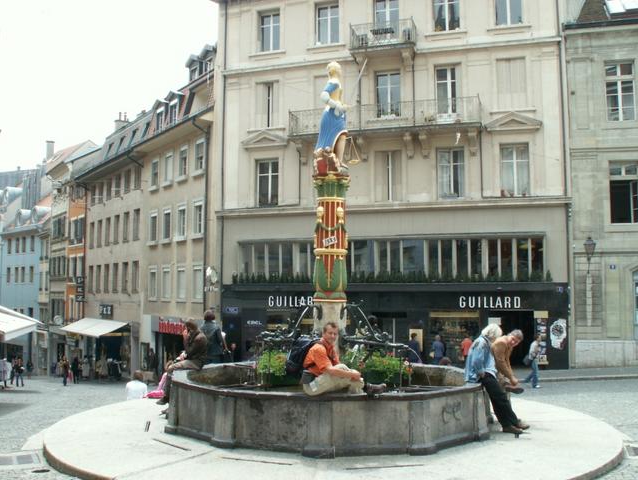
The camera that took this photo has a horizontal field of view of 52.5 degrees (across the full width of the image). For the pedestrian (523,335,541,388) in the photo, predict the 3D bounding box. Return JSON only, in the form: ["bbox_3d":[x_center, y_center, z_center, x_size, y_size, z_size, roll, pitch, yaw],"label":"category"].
[{"bbox_3d":[6.810,3.870,20.511,0.620,1.700,0.500,-1,-6,7],"label":"pedestrian"}]

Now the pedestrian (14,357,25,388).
[{"bbox_3d":[-16.779,7.428,36.222,0.500,1.680,0.400,2,-6,-17],"label":"pedestrian"}]

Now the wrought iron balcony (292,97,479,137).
[{"bbox_3d":[2.673,-4.965,26.885,7.824,1.206,1.000,-1,-6,14],"label":"wrought iron balcony"}]

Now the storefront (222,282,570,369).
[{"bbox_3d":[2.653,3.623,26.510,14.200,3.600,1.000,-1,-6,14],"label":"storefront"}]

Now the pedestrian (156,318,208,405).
[{"bbox_3d":[-2.127,1.907,10.157,0.760,1.360,0.500,0,-6,3],"label":"pedestrian"}]

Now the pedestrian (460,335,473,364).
[{"bbox_3d":[5.483,4.377,23.977,0.500,1.660,0.350,-1,-6,14],"label":"pedestrian"}]

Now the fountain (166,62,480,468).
[{"bbox_3d":[0.193,-0.059,10.223,4.907,5.717,4.907,0,-6,0],"label":"fountain"}]

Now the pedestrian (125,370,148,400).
[{"bbox_3d":[-3.563,3.128,12.643,0.500,1.100,0.750,2,-6,-20],"label":"pedestrian"}]

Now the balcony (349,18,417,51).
[{"bbox_3d":[2.680,-8.500,27.254,2.725,1.196,1.000,-1,-6,14],"label":"balcony"}]

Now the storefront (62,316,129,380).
[{"bbox_3d":[-13.563,6.452,38.536,1.800,3.200,8.200,4,-7,-36],"label":"storefront"}]

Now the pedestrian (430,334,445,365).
[{"bbox_3d":[4.515,4.461,24.470,0.520,1.720,0.350,-1,-6,14],"label":"pedestrian"}]

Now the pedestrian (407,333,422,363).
[{"bbox_3d":[3.624,4.405,24.476,0.500,1.720,0.350,-1,-6,14],"label":"pedestrian"}]

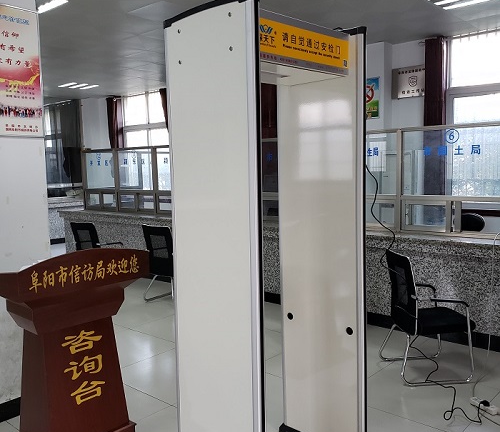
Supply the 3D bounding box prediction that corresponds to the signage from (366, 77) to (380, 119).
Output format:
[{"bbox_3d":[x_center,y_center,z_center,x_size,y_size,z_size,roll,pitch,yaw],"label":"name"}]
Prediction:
[{"bbox_3d":[1.581,-1.588,6.856,0.410,0.550,0.015,3,7,42],"label":"signage"}]

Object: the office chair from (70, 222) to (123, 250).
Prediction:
[{"bbox_3d":[-2.098,0.527,6.900,0.530,0.925,0.575,1,5,28],"label":"office chair"}]

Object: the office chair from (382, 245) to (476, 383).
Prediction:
[{"bbox_3d":[1.347,0.727,3.798,0.575,0.925,0.530,-2,5,-6],"label":"office chair"}]

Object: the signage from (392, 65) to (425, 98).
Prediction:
[{"bbox_3d":[2.150,-1.779,6.610,0.600,0.400,0.025,3,7,42],"label":"signage"}]

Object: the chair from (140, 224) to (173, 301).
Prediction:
[{"bbox_3d":[-0.930,0.575,6.078,0.530,0.925,0.575,2,6,36],"label":"chair"}]

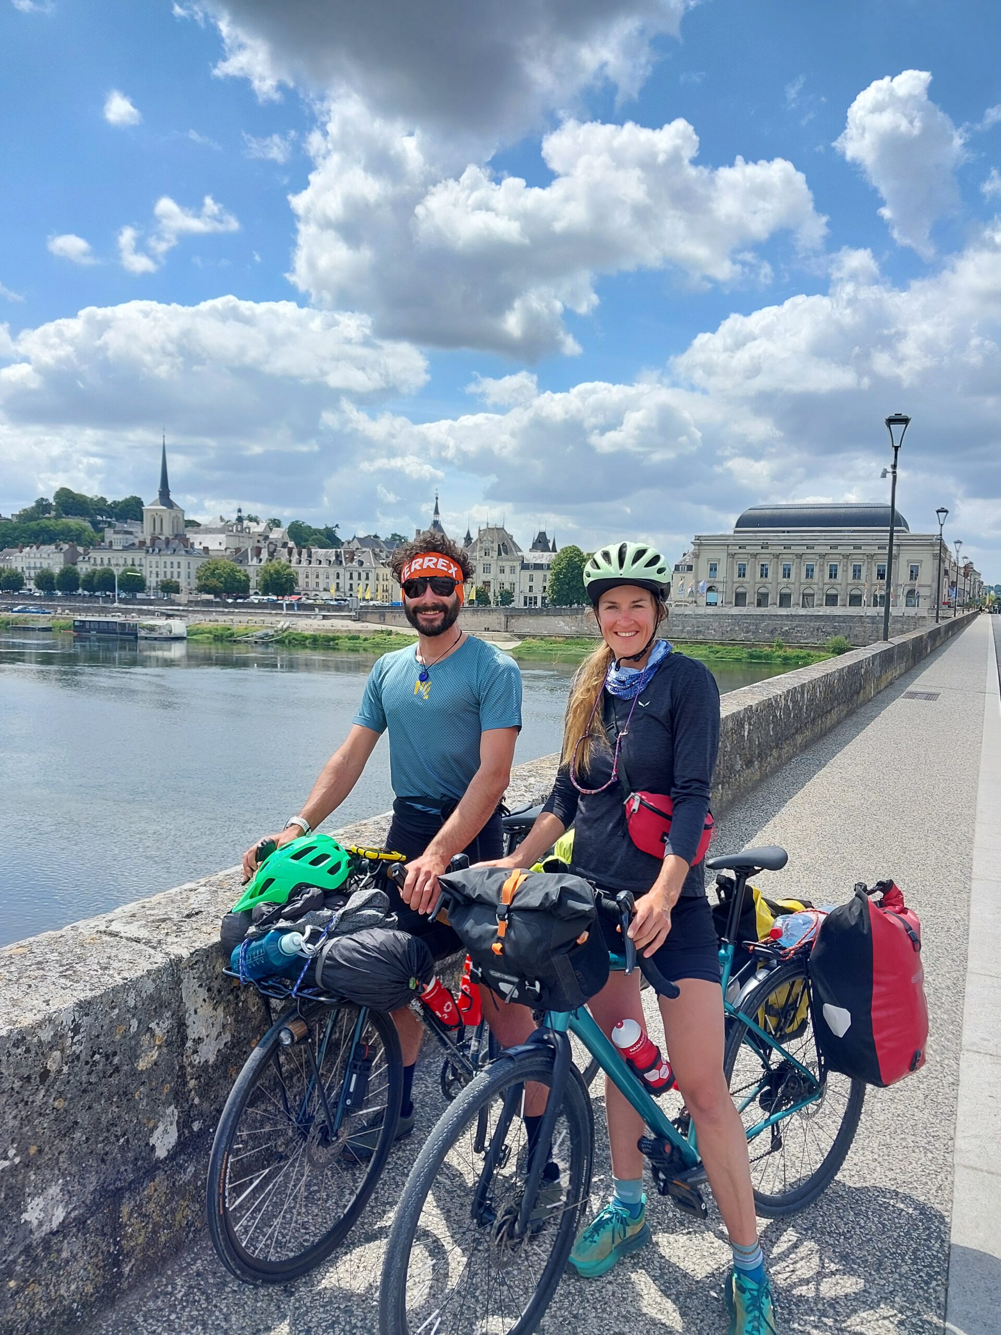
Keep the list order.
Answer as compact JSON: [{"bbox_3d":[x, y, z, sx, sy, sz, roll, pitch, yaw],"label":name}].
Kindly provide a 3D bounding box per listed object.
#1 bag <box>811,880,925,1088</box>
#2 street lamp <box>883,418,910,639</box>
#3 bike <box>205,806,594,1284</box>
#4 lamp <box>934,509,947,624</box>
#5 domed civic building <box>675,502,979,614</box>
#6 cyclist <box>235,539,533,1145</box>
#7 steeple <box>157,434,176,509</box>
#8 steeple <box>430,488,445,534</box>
[{"bbox_3d":[0.999,0.825,2.800,0.280,0.500,0.200,-2,0,-36],"label":"bag"},{"bbox_3d":[8.430,-2.987,22.419,0.460,4.858,0.460,3,5,25],"label":"street lamp"},{"bbox_3d":[-0.104,0.929,2.948,0.560,1.070,1.770,5,5,39],"label":"bike"},{"bbox_3d":[18.817,-4.344,44.559,0.460,4.858,0.460,3,5,25],"label":"lamp"},{"bbox_3d":[68.581,-23.800,220.811,48.300,22.500,30.000,3,5,25],"label":"domed civic building"},{"bbox_3d":[-0.213,0.555,2.821,0.710,1.830,0.653,4,5,28],"label":"cyclist"},{"bbox_3d":[-138.466,-80.754,430.000,6.800,31.000,6.800,3,4,18],"label":"steeple"},{"bbox_3d":[-15.452,-38.056,255.000,3.400,11.000,3.400,3,5,25],"label":"steeple"}]

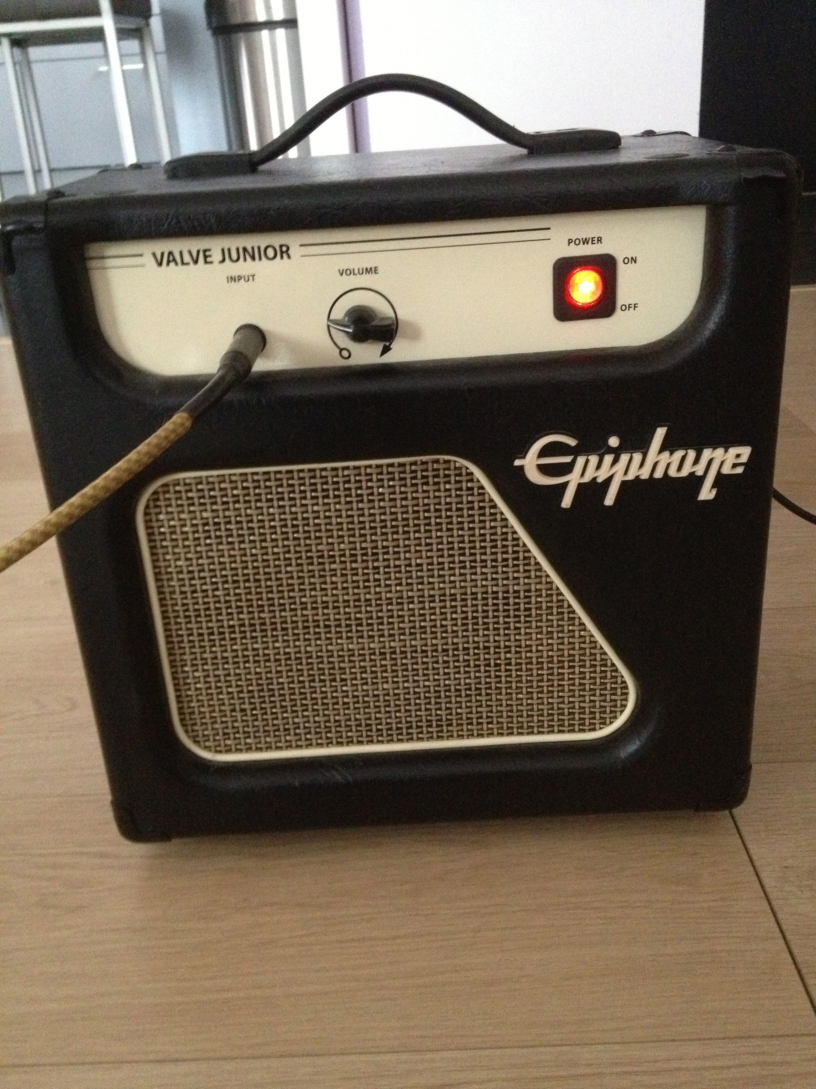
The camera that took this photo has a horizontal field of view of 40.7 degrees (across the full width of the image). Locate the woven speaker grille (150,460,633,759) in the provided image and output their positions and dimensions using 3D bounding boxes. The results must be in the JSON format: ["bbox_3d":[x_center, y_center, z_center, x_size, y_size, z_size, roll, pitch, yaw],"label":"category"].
[{"bbox_3d":[-0.006,0.036,0.573,0.252,0.170,0.018,-3,24,1],"label":"woven speaker grille"}]

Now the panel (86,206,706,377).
[{"bbox_3d":[-0.004,-0.116,0.512,0.281,0.063,0.020,-3,24,1],"label":"panel"}]

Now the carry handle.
[{"bbox_3d":[-0.009,-0.211,0.545,0.230,0.042,0.029,-3,24,1],"label":"carry handle"}]

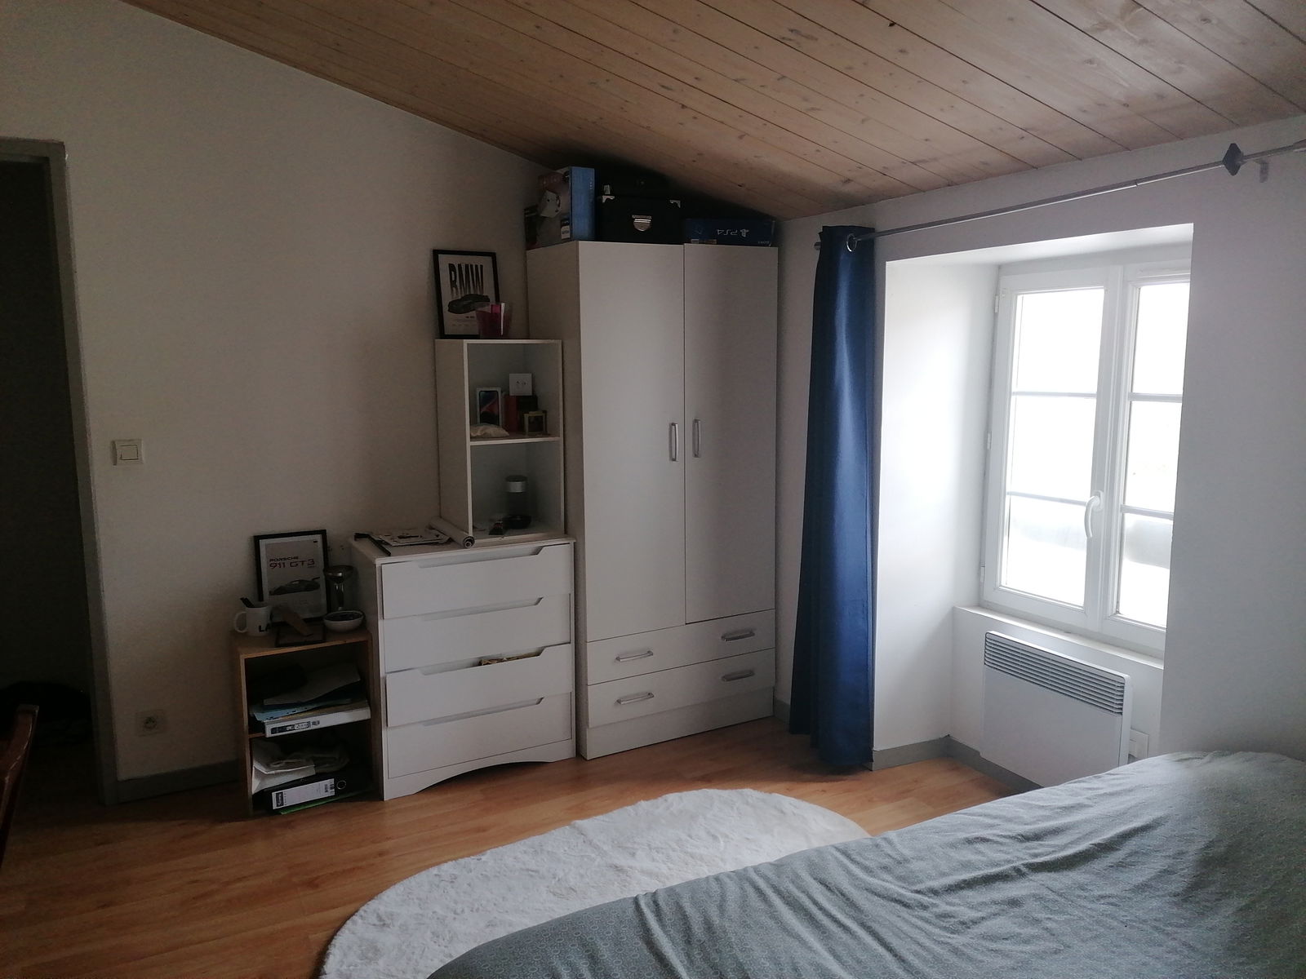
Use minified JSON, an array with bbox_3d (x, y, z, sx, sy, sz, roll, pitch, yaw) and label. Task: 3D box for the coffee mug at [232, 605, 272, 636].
[{"bbox_3d":[-1.326,0.431,3.357,0.125,0.095,0.085,-4,9,-22],"label":"coffee mug"}]

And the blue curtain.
[{"bbox_3d":[0.593,0.036,3.427,0.155,1.770,0.360,-5,10,-28],"label":"blue curtain"}]

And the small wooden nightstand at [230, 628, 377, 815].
[{"bbox_3d":[-1.165,0.734,3.403,0.399,0.522,0.324,-5,10,-27],"label":"small wooden nightstand"}]

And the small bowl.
[{"bbox_3d":[-1.036,0.437,3.417,0.140,0.060,0.140,-5,10,-28],"label":"small bowl"}]

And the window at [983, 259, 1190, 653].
[{"bbox_3d":[1.433,-0.114,3.177,0.090,1.216,0.978,-4,9,-28],"label":"window"}]

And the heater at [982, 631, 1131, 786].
[{"bbox_3d":[1.281,0.733,3.241,0.066,0.443,0.539,-4,9,-28],"label":"heater"}]

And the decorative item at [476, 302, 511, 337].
[{"bbox_3d":[-0.569,-0.598,3.639,0.120,0.122,0.113,-5,9,-29],"label":"decorative item"}]

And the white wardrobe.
[{"bbox_3d":[0.005,0.010,3.872,0.807,1.799,0.452,-5,10,-29],"label":"white wardrobe"}]

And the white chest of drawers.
[{"bbox_3d":[-0.679,0.587,3.674,0.703,0.810,0.401,-5,9,-29],"label":"white chest of drawers"}]

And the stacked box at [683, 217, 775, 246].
[{"bbox_3d":[0.217,-0.979,3.937,0.402,0.095,0.300,-5,9,-29],"label":"stacked box"}]

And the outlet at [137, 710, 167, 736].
[{"bbox_3d":[-1.638,0.768,3.334,0.080,0.080,0.020,-5,10,-28],"label":"outlet"}]

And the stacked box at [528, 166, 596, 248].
[{"bbox_3d":[-0.317,-1.007,3.668,0.090,0.247,0.335,-5,9,-29],"label":"stacked box"}]

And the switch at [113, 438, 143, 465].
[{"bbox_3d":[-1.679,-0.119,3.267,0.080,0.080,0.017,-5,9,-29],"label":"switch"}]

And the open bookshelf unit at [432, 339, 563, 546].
[{"bbox_3d":[-0.542,-0.188,3.634,0.348,0.682,0.335,-5,10,-28],"label":"open bookshelf unit"}]

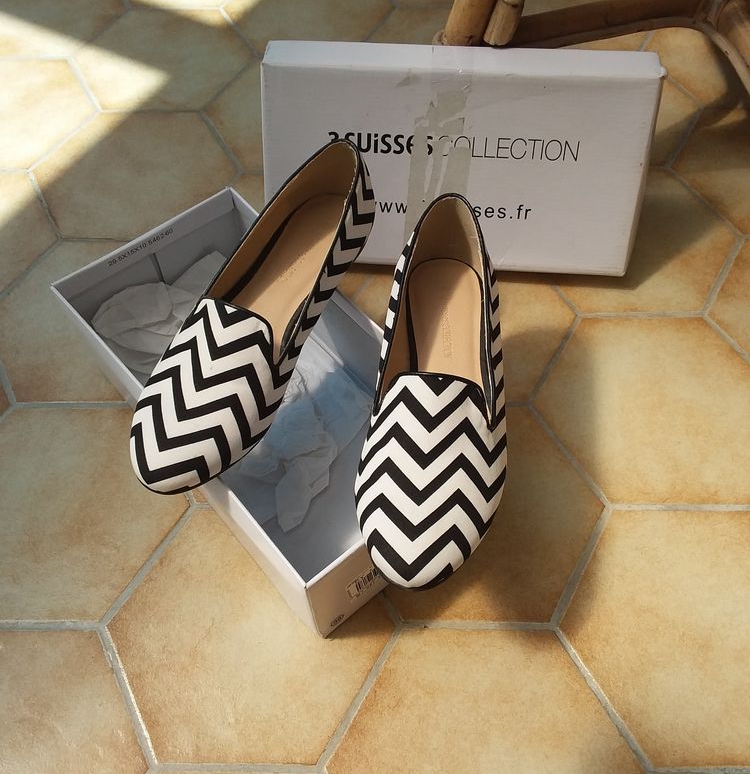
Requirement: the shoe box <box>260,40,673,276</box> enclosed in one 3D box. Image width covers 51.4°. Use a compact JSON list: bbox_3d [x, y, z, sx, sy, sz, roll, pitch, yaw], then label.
[{"bbox_3d":[0.065,-0.187,0.663,0.309,0.162,0.057,4,28,4],"label":"shoe box"}]

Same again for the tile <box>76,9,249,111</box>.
[{"bbox_3d":[-0.242,-0.374,0.896,0.208,0.010,0.178,0,59,1],"label":"tile"}]

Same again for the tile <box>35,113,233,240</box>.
[{"bbox_3d":[-0.244,-0.218,0.802,0.208,0.010,0.178,0,59,1],"label":"tile"}]

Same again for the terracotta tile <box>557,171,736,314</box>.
[{"bbox_3d":[0.239,-0.139,0.743,0.208,0.010,0.178,0,59,1],"label":"terracotta tile"}]

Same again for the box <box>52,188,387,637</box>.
[{"bbox_3d":[-0.077,0.011,0.588,0.153,0.112,0.297,-37,65,-19],"label":"box"}]

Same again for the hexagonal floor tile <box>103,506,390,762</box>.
[{"bbox_3d":[-0.089,0.173,0.561,0.208,0.010,0.178,0,59,1],"label":"hexagonal floor tile"}]

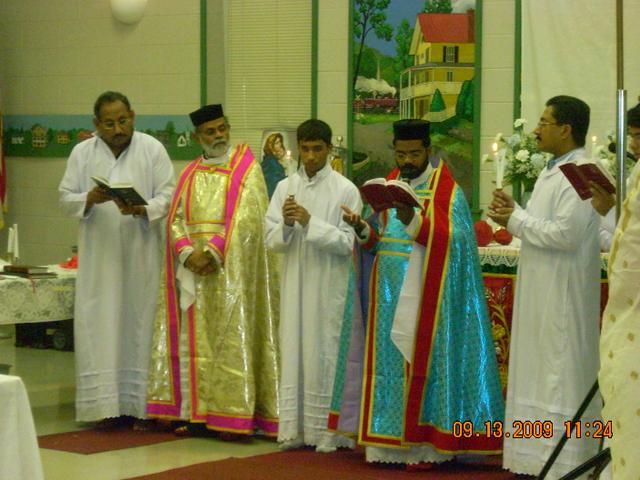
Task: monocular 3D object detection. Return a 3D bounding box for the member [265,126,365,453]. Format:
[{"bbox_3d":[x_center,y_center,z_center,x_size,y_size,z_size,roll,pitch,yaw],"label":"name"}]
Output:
[{"bbox_3d":[-0.028,0.221,10.224,0.470,1.630,0.390,1,4,18],"label":"member"}]

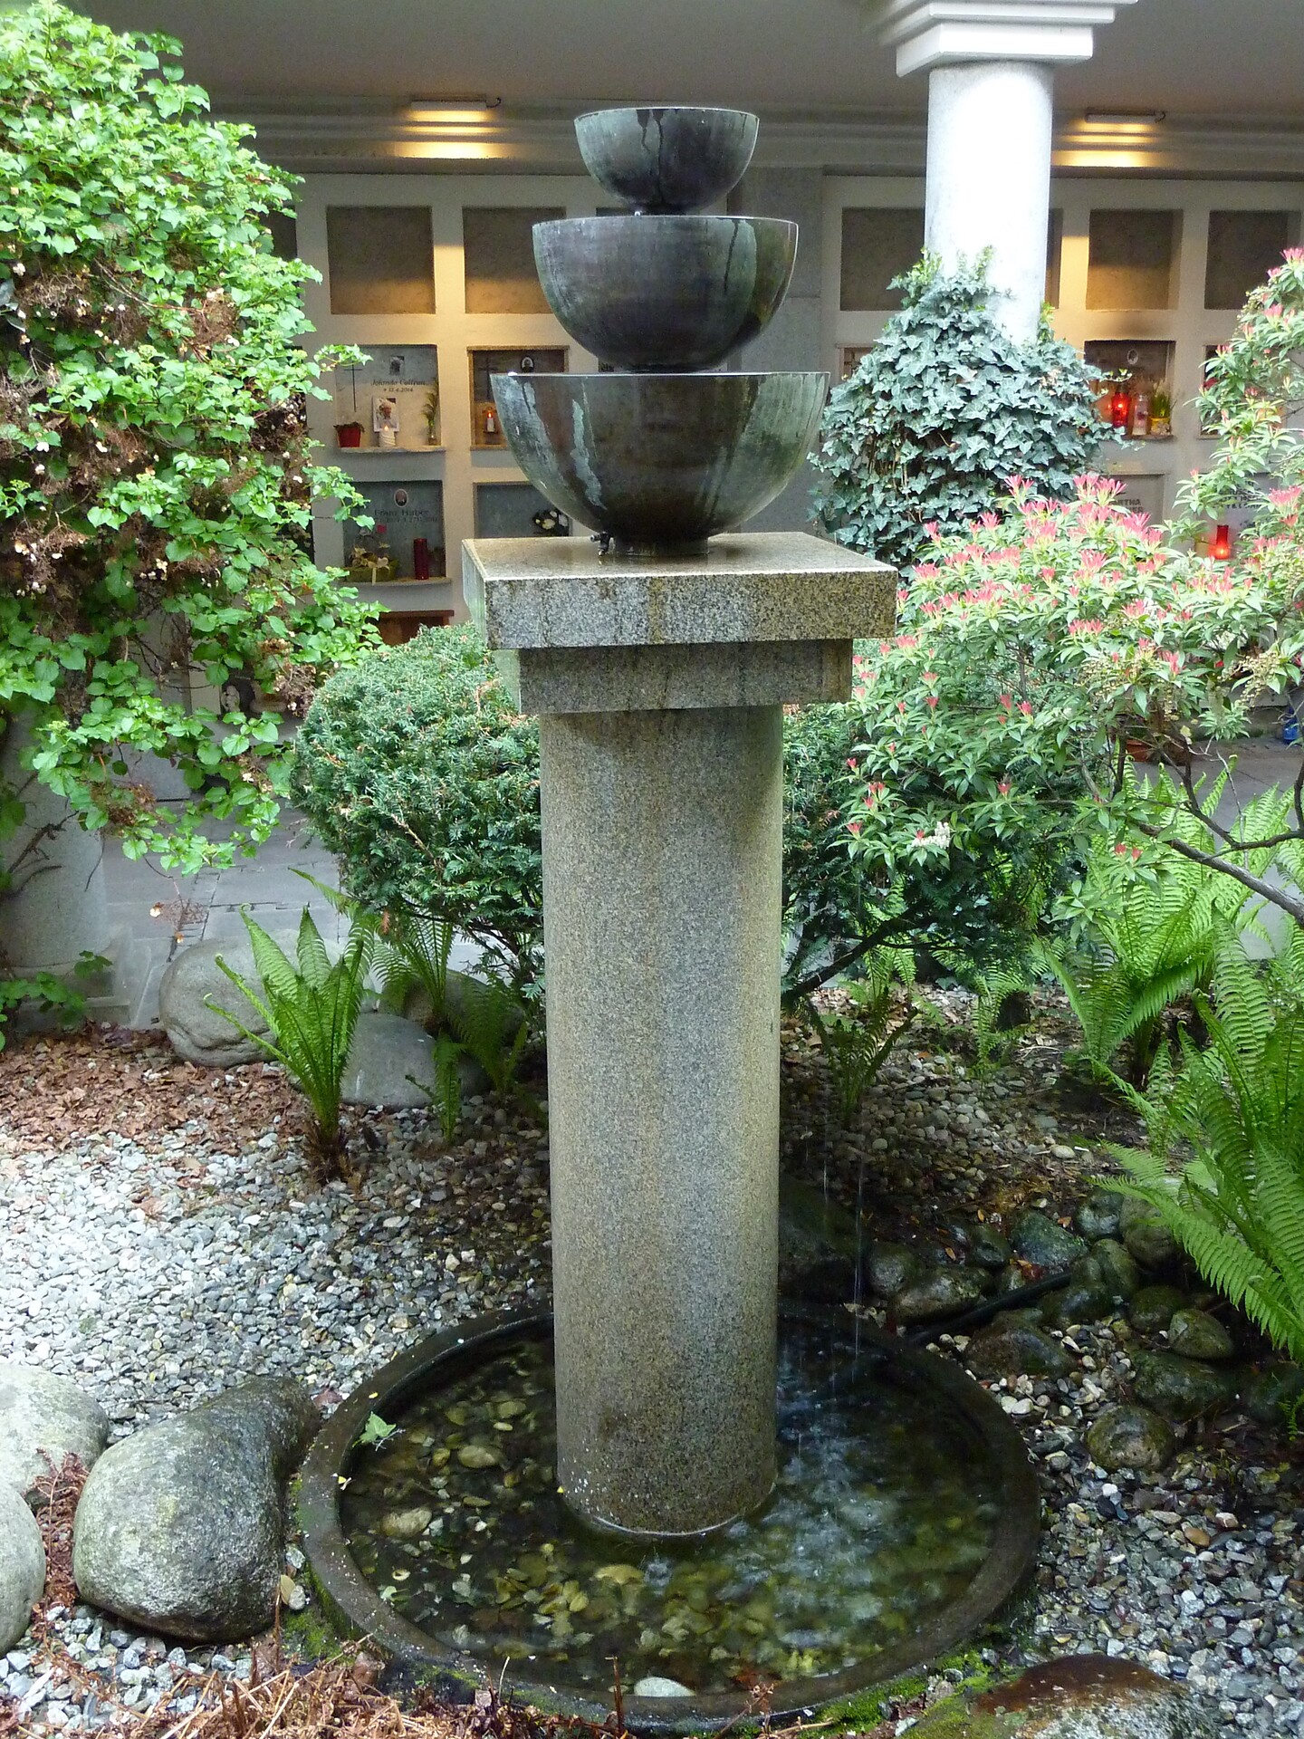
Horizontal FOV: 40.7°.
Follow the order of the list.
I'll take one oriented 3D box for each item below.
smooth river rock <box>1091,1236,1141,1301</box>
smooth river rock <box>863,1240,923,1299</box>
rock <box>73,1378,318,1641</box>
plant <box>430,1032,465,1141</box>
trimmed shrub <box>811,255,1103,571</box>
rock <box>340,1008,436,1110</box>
[{"bbox_3d":[0.772,0.665,2.929,0.084,0.103,0.105,0,16,0],"label":"smooth river rock"},{"bbox_3d":[0.404,0.669,2.932,0.103,0.099,0.110,0,16,0],"label":"smooth river rock"},{"bbox_3d":[-0.599,0.836,2.343,0.285,0.210,0.430,3,16,12],"label":"rock"},{"bbox_3d":[-0.444,0.472,3.794,0.082,0.253,0.120,0,16,0],"label":"plant"},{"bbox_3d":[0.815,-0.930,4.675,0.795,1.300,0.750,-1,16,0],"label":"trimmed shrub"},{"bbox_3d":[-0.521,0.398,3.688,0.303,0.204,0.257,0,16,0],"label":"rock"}]

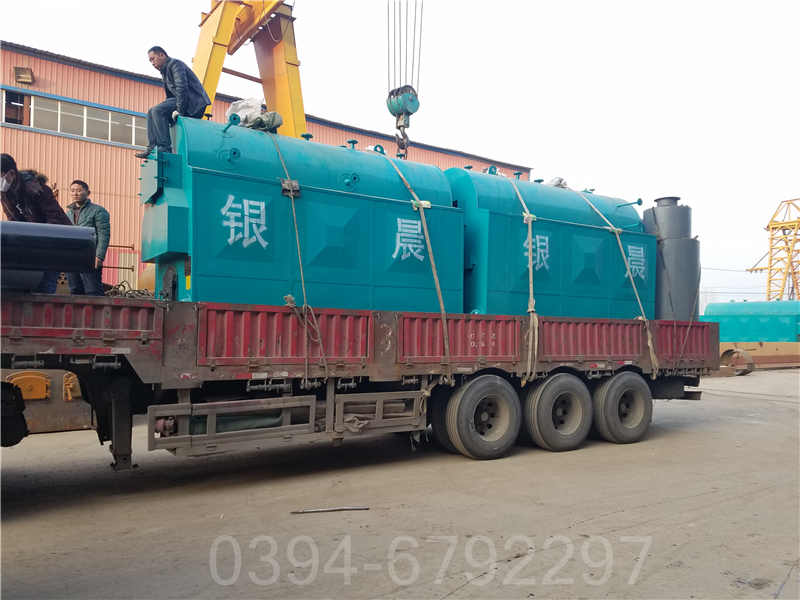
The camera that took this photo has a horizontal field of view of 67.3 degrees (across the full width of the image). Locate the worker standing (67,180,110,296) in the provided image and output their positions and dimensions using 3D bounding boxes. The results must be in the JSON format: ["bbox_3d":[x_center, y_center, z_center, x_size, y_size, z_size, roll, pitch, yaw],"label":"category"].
[{"bbox_3d":[-3.449,-0.457,6.554,0.520,1.700,0.320,1,-3,-6],"label":"worker standing"}]

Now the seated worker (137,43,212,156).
[{"bbox_3d":[-2.595,-2.263,6.843,0.720,1.160,0.480,3,-3,-31],"label":"seated worker"}]

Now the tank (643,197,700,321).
[{"bbox_3d":[4.650,-0.376,10.467,1.000,2.600,1.000,3,-3,-31],"label":"tank"}]

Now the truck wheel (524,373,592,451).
[{"bbox_3d":[2.229,1.555,8.429,1.070,1.070,0.290,3,-3,-31],"label":"truck wheel"}]

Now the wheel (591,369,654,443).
[{"bbox_3d":[3.361,1.606,9.115,1.070,1.070,0.290,3,-3,-31],"label":"wheel"}]

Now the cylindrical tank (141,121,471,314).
[{"bbox_3d":[-1.229,-0.707,7.738,3.680,2.820,1.900,3,-3,-31],"label":"cylindrical tank"}]

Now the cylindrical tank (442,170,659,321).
[{"bbox_3d":[2.197,-0.544,9.814,3.680,2.800,1.900,3,-3,-31],"label":"cylindrical tank"}]

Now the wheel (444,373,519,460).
[{"bbox_3d":[1.097,1.505,7.743,1.070,1.070,0.290,3,-3,-31],"label":"wheel"}]

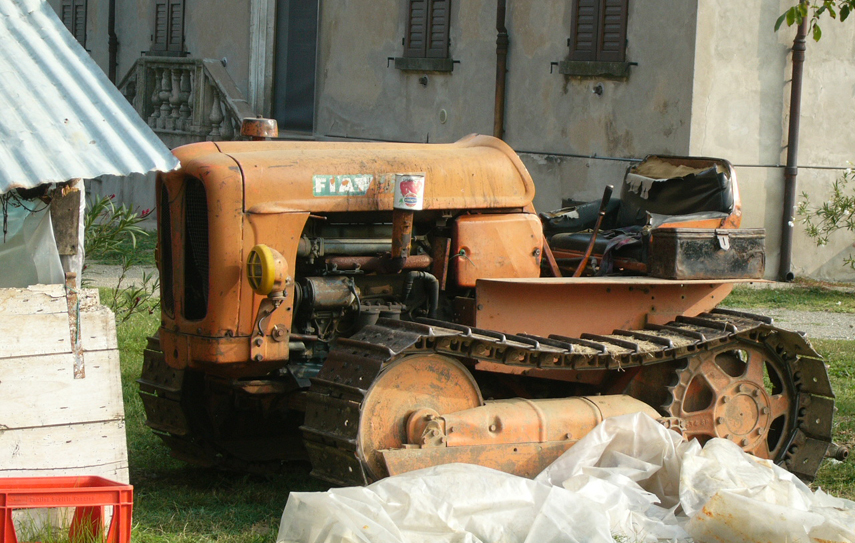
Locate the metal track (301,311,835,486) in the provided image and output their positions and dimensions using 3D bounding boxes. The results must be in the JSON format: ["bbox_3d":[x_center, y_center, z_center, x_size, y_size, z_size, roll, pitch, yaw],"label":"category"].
[{"bbox_3d":[0.541,0.501,9.123,2.088,0.674,0.347,-1,4,-32],"label":"metal track"}]

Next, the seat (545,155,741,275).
[{"bbox_3d":[0.823,-0.232,9.979,0.487,0.416,0.707,-1,4,-32],"label":"seat"}]

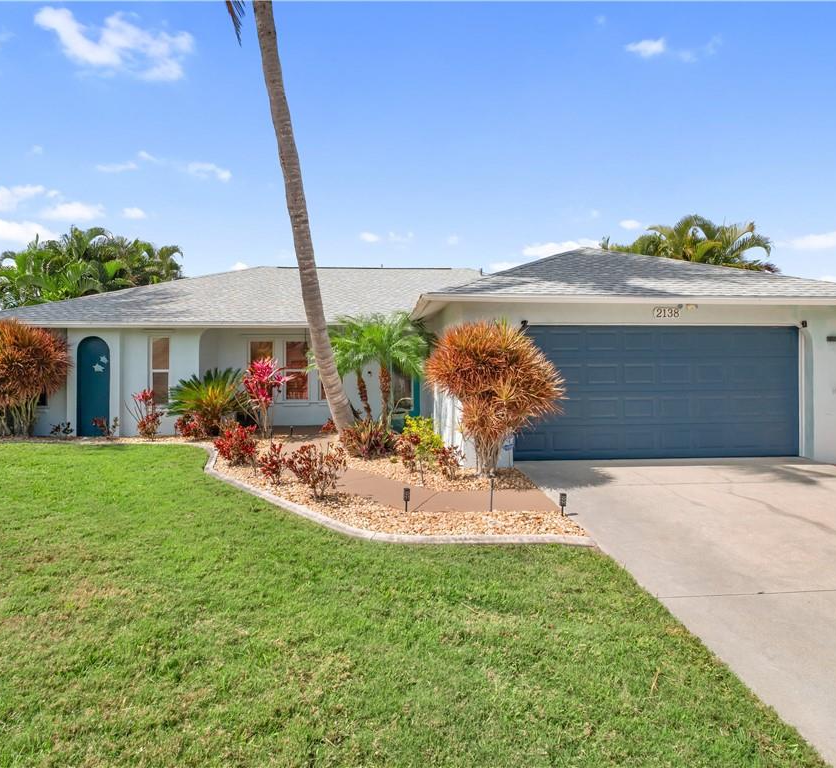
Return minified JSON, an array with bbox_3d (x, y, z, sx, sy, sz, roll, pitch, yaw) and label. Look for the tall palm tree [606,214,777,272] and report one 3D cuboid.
[{"bbox_3d":[9.200,-2.270,18.000,5.200,6.900,4.900,0,0,0],"label":"tall palm tree"}]

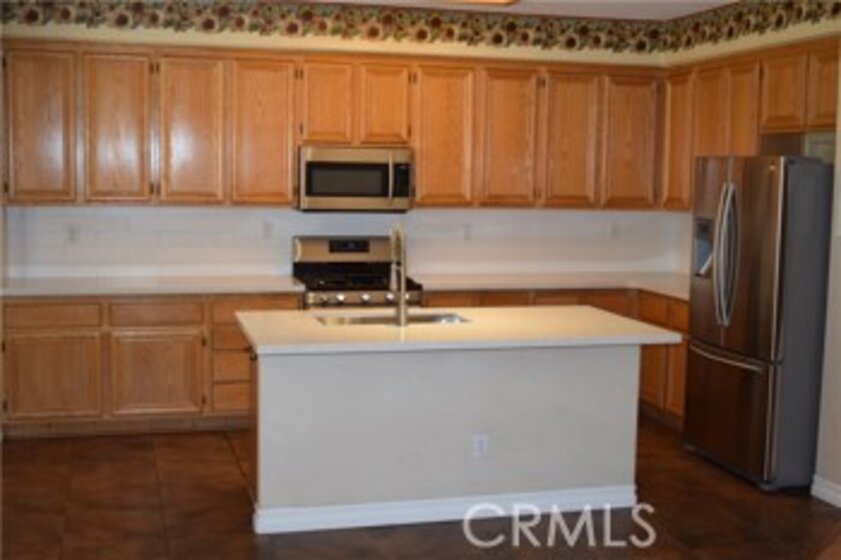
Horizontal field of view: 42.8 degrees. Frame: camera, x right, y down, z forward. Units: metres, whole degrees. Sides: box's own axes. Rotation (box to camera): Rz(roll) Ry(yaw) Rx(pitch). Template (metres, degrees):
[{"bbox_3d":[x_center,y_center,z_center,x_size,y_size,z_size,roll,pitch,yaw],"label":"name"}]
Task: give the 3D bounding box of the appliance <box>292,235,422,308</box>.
[{"bbox_3d":[-0.433,0.331,7.138,0.754,1.193,0.700,-1,6,-15],"label":"appliance"}]

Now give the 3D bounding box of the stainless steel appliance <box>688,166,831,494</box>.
[{"bbox_3d":[2.040,0.199,6.082,0.750,1.770,0.893,-1,6,-15],"label":"stainless steel appliance"}]

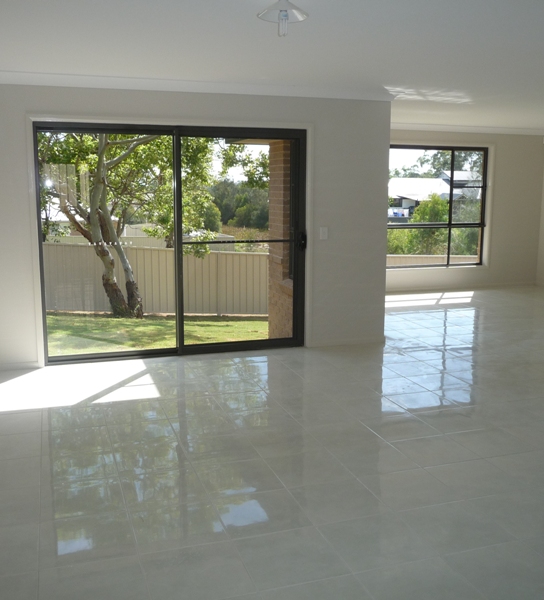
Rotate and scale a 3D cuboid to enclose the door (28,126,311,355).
[{"bbox_3d":[-0.838,-0.508,5.876,2.406,2.078,0.100,-3,10,-17],"label":"door"}]

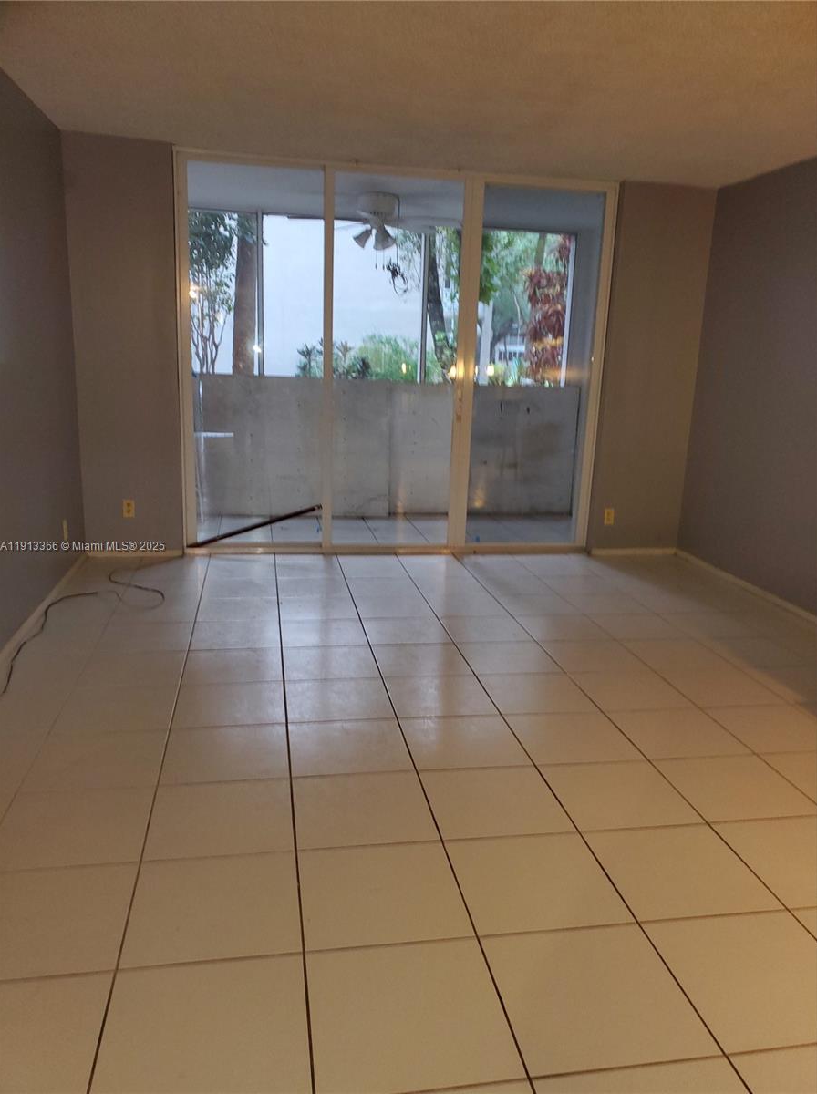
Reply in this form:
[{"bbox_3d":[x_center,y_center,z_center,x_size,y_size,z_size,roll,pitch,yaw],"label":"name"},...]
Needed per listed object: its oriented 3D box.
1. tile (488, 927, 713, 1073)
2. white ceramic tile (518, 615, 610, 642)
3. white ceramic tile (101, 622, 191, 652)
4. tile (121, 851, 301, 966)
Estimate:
[{"bbox_3d":[0.398,0.973,1.791,0.395,0.010,0.382,0,14,-10],"label":"tile"},{"bbox_3d":[0.788,0.415,4.193,0.395,0.010,0.382,0,14,-10],"label":"white ceramic tile"},{"bbox_3d":[-1.212,0.420,3.813,0.402,0.010,0.394,0,14,-10],"label":"white ceramic tile"},{"bbox_3d":[-0.475,0.888,2.037,0.400,0.010,0.390,0,14,-10],"label":"tile"}]

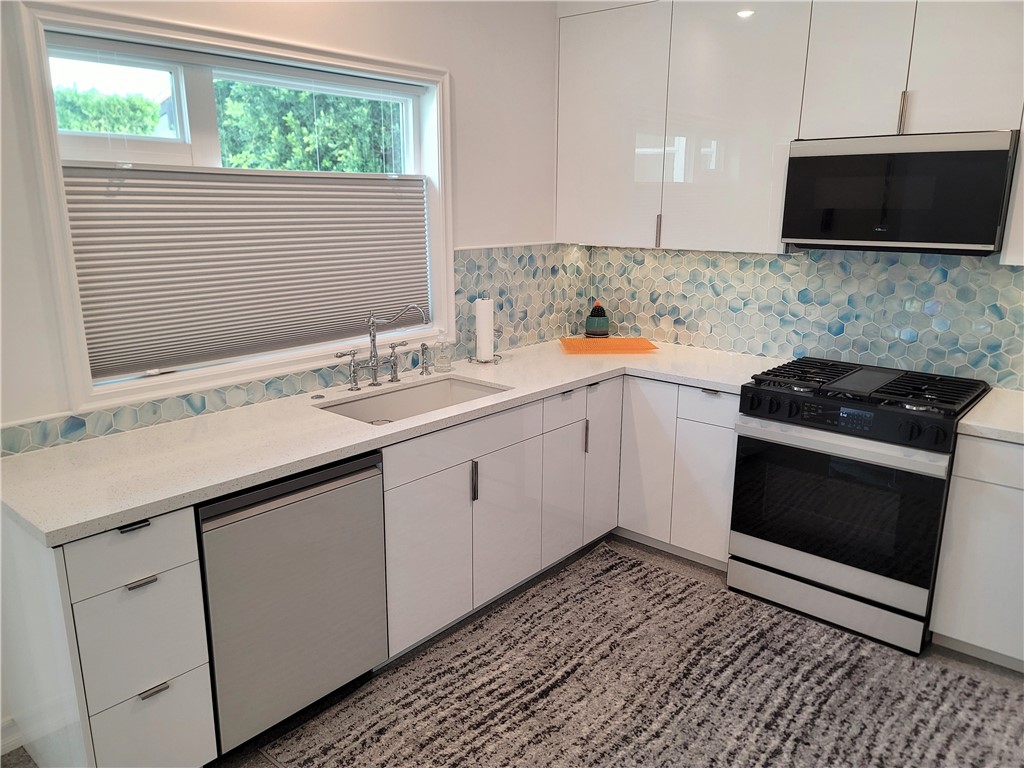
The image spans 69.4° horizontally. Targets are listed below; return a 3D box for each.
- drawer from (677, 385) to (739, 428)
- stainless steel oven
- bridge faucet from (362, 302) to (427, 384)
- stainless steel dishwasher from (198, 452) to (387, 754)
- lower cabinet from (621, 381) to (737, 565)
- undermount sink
[{"bbox_3d":[1.016,0.060,3.350,0.300,0.147,0.480,12,18,39],"label":"drawer"},{"bbox_3d":[1.420,0.451,3.090,0.760,0.940,0.670,12,18,39],"label":"stainless steel oven"},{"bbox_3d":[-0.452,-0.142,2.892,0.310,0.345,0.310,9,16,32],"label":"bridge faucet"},{"bbox_3d":[-0.837,0.611,2.432,0.600,0.795,0.605,12,18,39],"label":"stainless steel dishwasher"},{"bbox_3d":[0.938,0.350,3.562,0.600,0.810,0.600,12,18,39],"label":"lower cabinet"},{"bbox_3d":[-0.357,0.166,2.866,0.400,0.220,0.720,12,18,39],"label":"undermount sink"}]

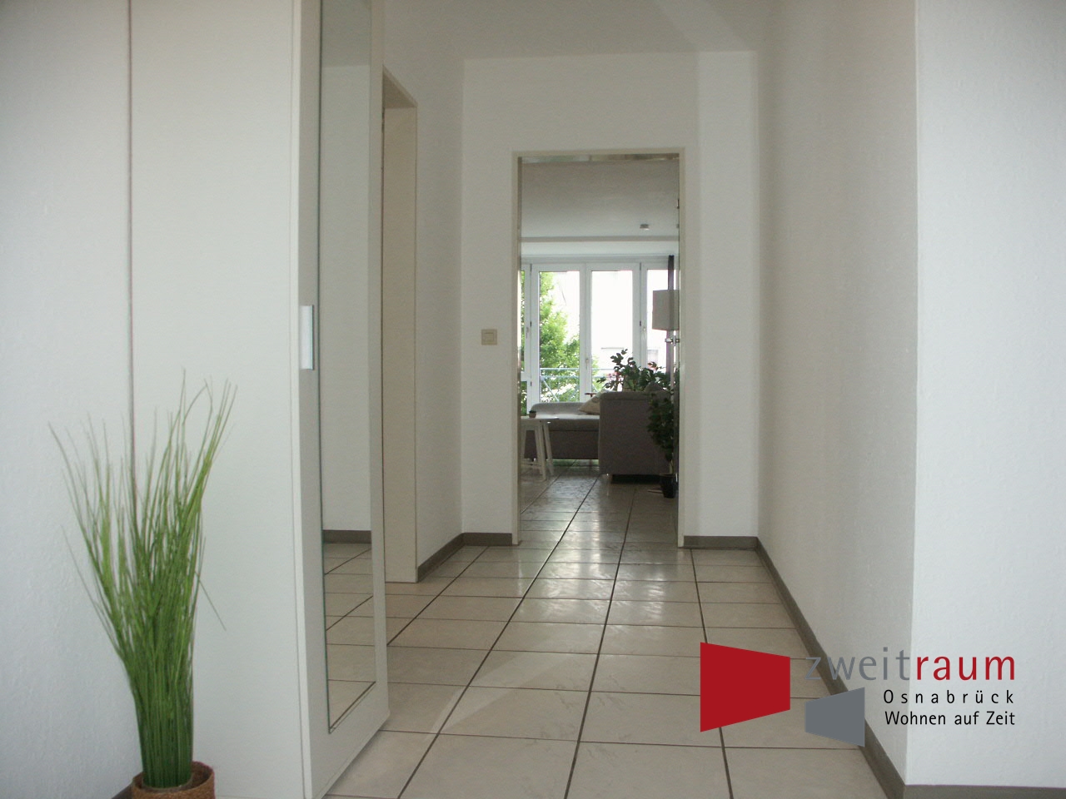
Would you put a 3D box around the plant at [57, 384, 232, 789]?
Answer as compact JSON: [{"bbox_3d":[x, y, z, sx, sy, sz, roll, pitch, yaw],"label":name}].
[{"bbox_3d":[-0.649,0.393,1.458,0.290,0.840,0.270,0,1,8],"label":"plant"}]

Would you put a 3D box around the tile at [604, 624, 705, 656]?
[{"bbox_3d":[0.391,0.785,2.790,0.333,0.010,0.326,0,1,8],"label":"tile"}]

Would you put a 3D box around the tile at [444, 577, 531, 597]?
[{"bbox_3d":[-0.179,0.768,3.521,0.333,0.010,0.327,0,1,8],"label":"tile"}]

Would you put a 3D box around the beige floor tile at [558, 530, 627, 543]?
[{"bbox_3d":[0.328,0.741,4.617,0.333,0.010,0.326,0,1,8],"label":"beige floor tile"}]

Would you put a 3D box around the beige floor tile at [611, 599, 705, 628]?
[{"bbox_3d":[0.439,0.778,3.104,0.333,0.010,0.327,0,1,8],"label":"beige floor tile"}]

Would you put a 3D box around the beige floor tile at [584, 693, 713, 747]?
[{"bbox_3d":[0.295,0.801,2.157,0.333,0.010,0.326,0,1,8],"label":"beige floor tile"}]

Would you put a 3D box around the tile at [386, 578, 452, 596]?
[{"bbox_3d":[-0.510,0.773,3.572,0.333,0.010,0.328,0,1,8],"label":"tile"}]

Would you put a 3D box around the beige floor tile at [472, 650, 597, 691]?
[{"bbox_3d":[0.011,0.789,2.510,0.333,0.010,0.328,0,1,8],"label":"beige floor tile"}]

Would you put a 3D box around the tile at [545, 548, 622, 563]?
[{"bbox_3d":[0.252,0.754,4.113,0.333,0.010,0.326,0,1,8],"label":"tile"}]

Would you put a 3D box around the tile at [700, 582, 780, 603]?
[{"bbox_3d":[0.801,0.763,3.378,0.305,0.010,0.328,0,1,8],"label":"tile"}]

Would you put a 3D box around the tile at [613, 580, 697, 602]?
[{"bbox_3d":[0.491,0.777,3.464,0.333,0.010,0.326,0,1,8],"label":"tile"}]

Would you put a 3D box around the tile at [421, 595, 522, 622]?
[{"bbox_3d":[-0.226,0.783,3.235,0.333,0.010,0.326,0,1,8],"label":"tile"}]

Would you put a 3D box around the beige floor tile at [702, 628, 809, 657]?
[{"bbox_3d":[0.712,0.783,2.759,0.313,0.010,0.317,0,1,8],"label":"beige floor tile"}]

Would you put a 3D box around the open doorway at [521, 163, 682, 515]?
[{"bbox_3d":[0.337,-0.250,4.427,0.830,1.980,0.150,0,1,8],"label":"open doorway"}]

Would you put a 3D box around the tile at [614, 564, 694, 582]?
[{"bbox_3d":[0.539,0.771,3.792,0.333,0.010,0.326,0,1,8],"label":"tile"}]

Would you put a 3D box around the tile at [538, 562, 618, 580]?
[{"bbox_3d":[0.201,0.760,3.795,0.333,0.010,0.328,0,1,8],"label":"tile"}]

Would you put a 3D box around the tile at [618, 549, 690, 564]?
[{"bbox_3d":[0.588,0.764,4.120,0.333,0.010,0.326,0,1,8],"label":"tile"}]

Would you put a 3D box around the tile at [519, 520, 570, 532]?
[{"bbox_3d":[0.044,0.746,5.072,0.333,0.010,0.326,0,1,8],"label":"tile"}]

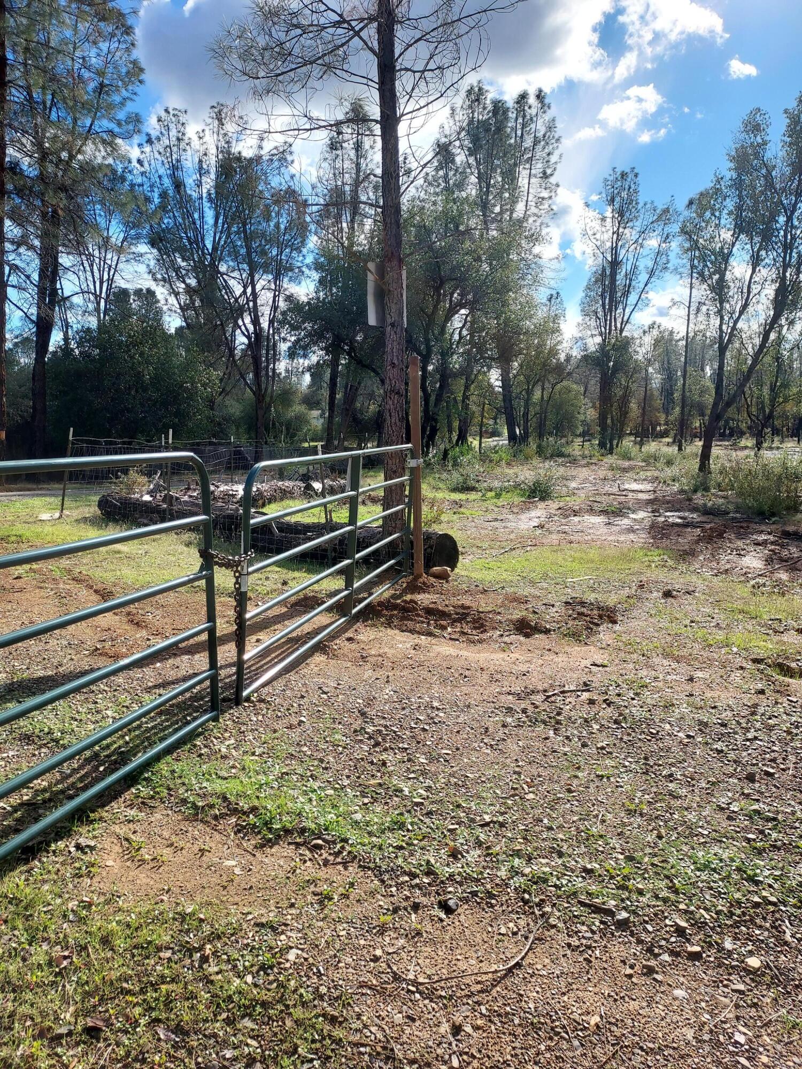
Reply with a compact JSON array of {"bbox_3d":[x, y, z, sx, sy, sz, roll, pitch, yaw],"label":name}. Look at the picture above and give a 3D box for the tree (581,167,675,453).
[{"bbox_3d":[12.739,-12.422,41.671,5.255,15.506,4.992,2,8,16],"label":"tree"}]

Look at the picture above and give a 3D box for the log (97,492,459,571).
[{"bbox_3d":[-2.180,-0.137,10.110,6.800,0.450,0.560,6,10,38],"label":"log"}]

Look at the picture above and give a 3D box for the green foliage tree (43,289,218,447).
[{"bbox_3d":[-9.229,-5.253,25.516,5.588,6.256,4.897,-3,9,-19],"label":"green foliage tree"}]

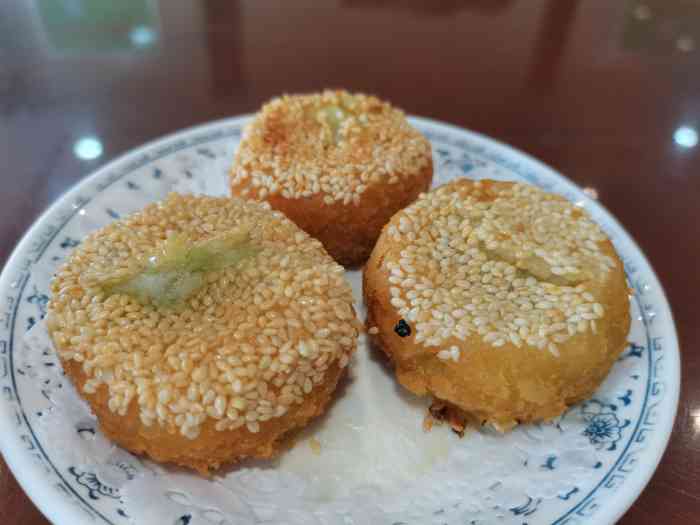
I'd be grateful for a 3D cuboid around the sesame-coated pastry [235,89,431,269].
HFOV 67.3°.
[{"bbox_3d":[-0.007,-0.033,0.196,0.070,0.041,0.070,3,42,0],"label":"sesame-coated pastry"}]

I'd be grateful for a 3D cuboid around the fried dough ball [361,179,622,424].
[{"bbox_3d":[0.039,0.008,0.152,0.068,0.041,0.068,3,42,0],"label":"fried dough ball"}]

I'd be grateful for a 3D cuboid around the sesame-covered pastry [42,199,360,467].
[{"bbox_3d":[-0.037,0.015,0.144,0.076,0.037,0.076,3,42,0],"label":"sesame-covered pastry"}]

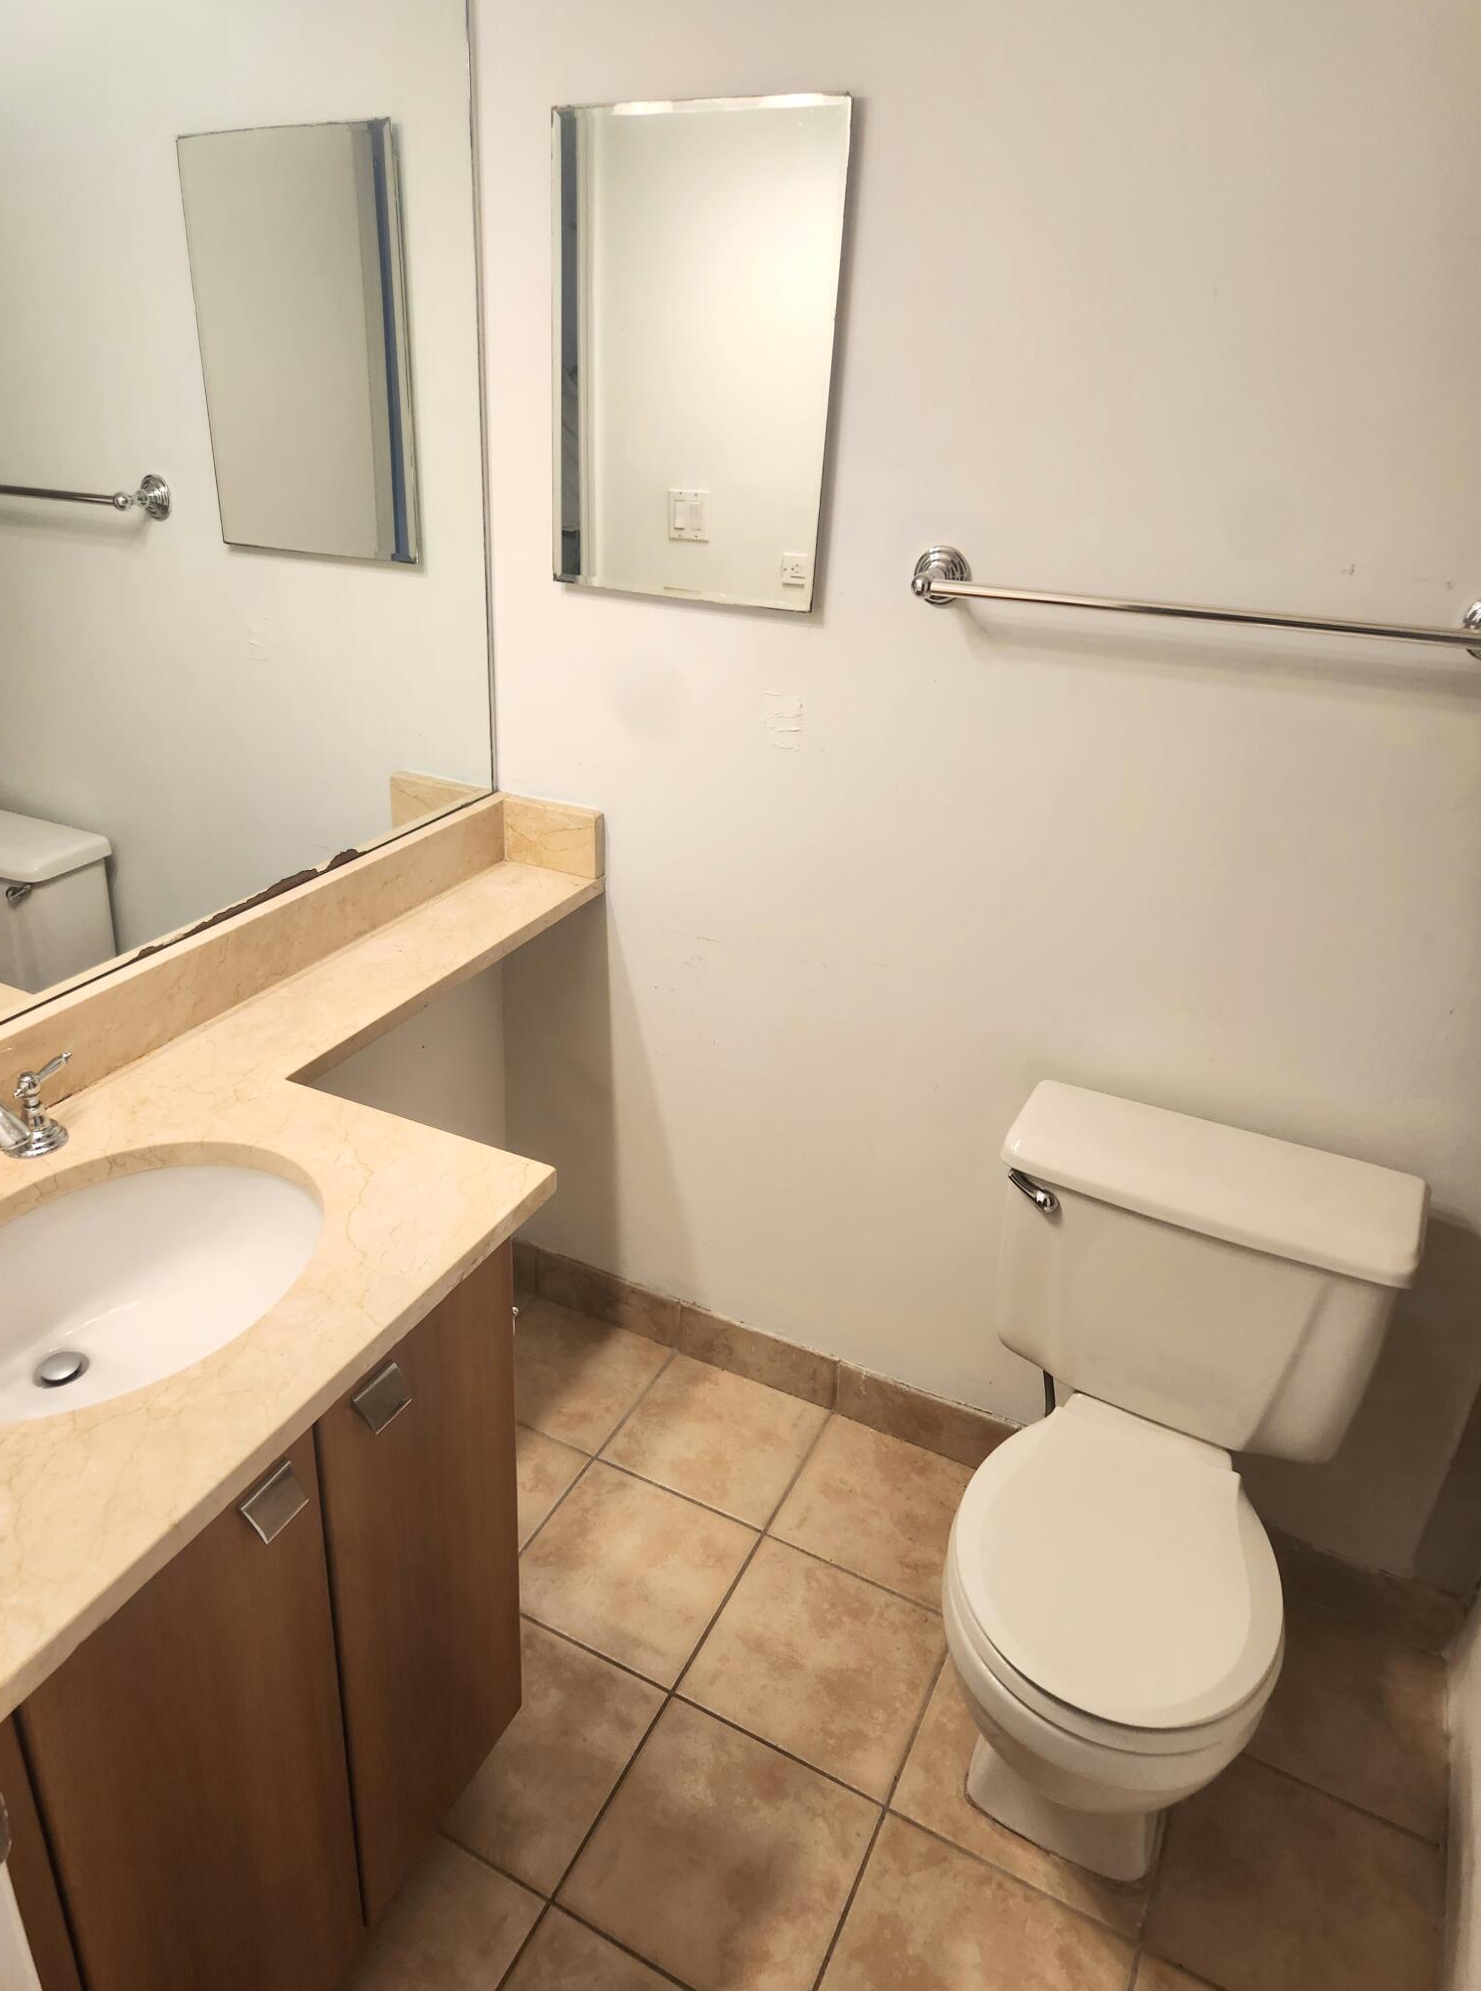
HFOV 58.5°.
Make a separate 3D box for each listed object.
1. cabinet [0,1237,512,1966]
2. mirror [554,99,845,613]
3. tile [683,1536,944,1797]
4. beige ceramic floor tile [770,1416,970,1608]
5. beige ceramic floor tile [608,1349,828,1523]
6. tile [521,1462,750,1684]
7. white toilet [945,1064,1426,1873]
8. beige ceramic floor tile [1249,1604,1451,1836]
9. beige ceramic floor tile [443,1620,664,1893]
[{"bbox_3d":[-0.639,0.651,1.426,0.535,0.830,0.660,16,30,20],"label":"cabinet"},{"bbox_3d":[-0.063,-0.794,1.674,0.392,0.560,0.025,16,30,20],"label":"mirror"},{"bbox_3d":[0.117,0.948,1.883,0.307,0.012,0.298,16,30,22],"label":"tile"},{"bbox_3d":[0.250,0.834,2.122,0.307,0.012,0.278,16,30,22],"label":"beige ceramic floor tile"},{"bbox_3d":[-0.033,0.751,2.236,0.307,0.012,0.273,16,30,22],"label":"beige ceramic floor tile"},{"bbox_3d":[-0.164,0.865,1.999,0.307,0.012,0.298,16,30,22],"label":"tile"},{"bbox_3d":[0.479,0.646,1.681,0.485,0.760,0.660,16,30,20],"label":"white toilet"},{"bbox_3d":[0.820,1.000,1.891,0.320,0.012,0.289,16,30,22],"label":"beige ceramic floor tile"},{"bbox_3d":[-0.301,0.983,1.752,0.307,0.012,0.298,16,30,22],"label":"beige ceramic floor tile"}]

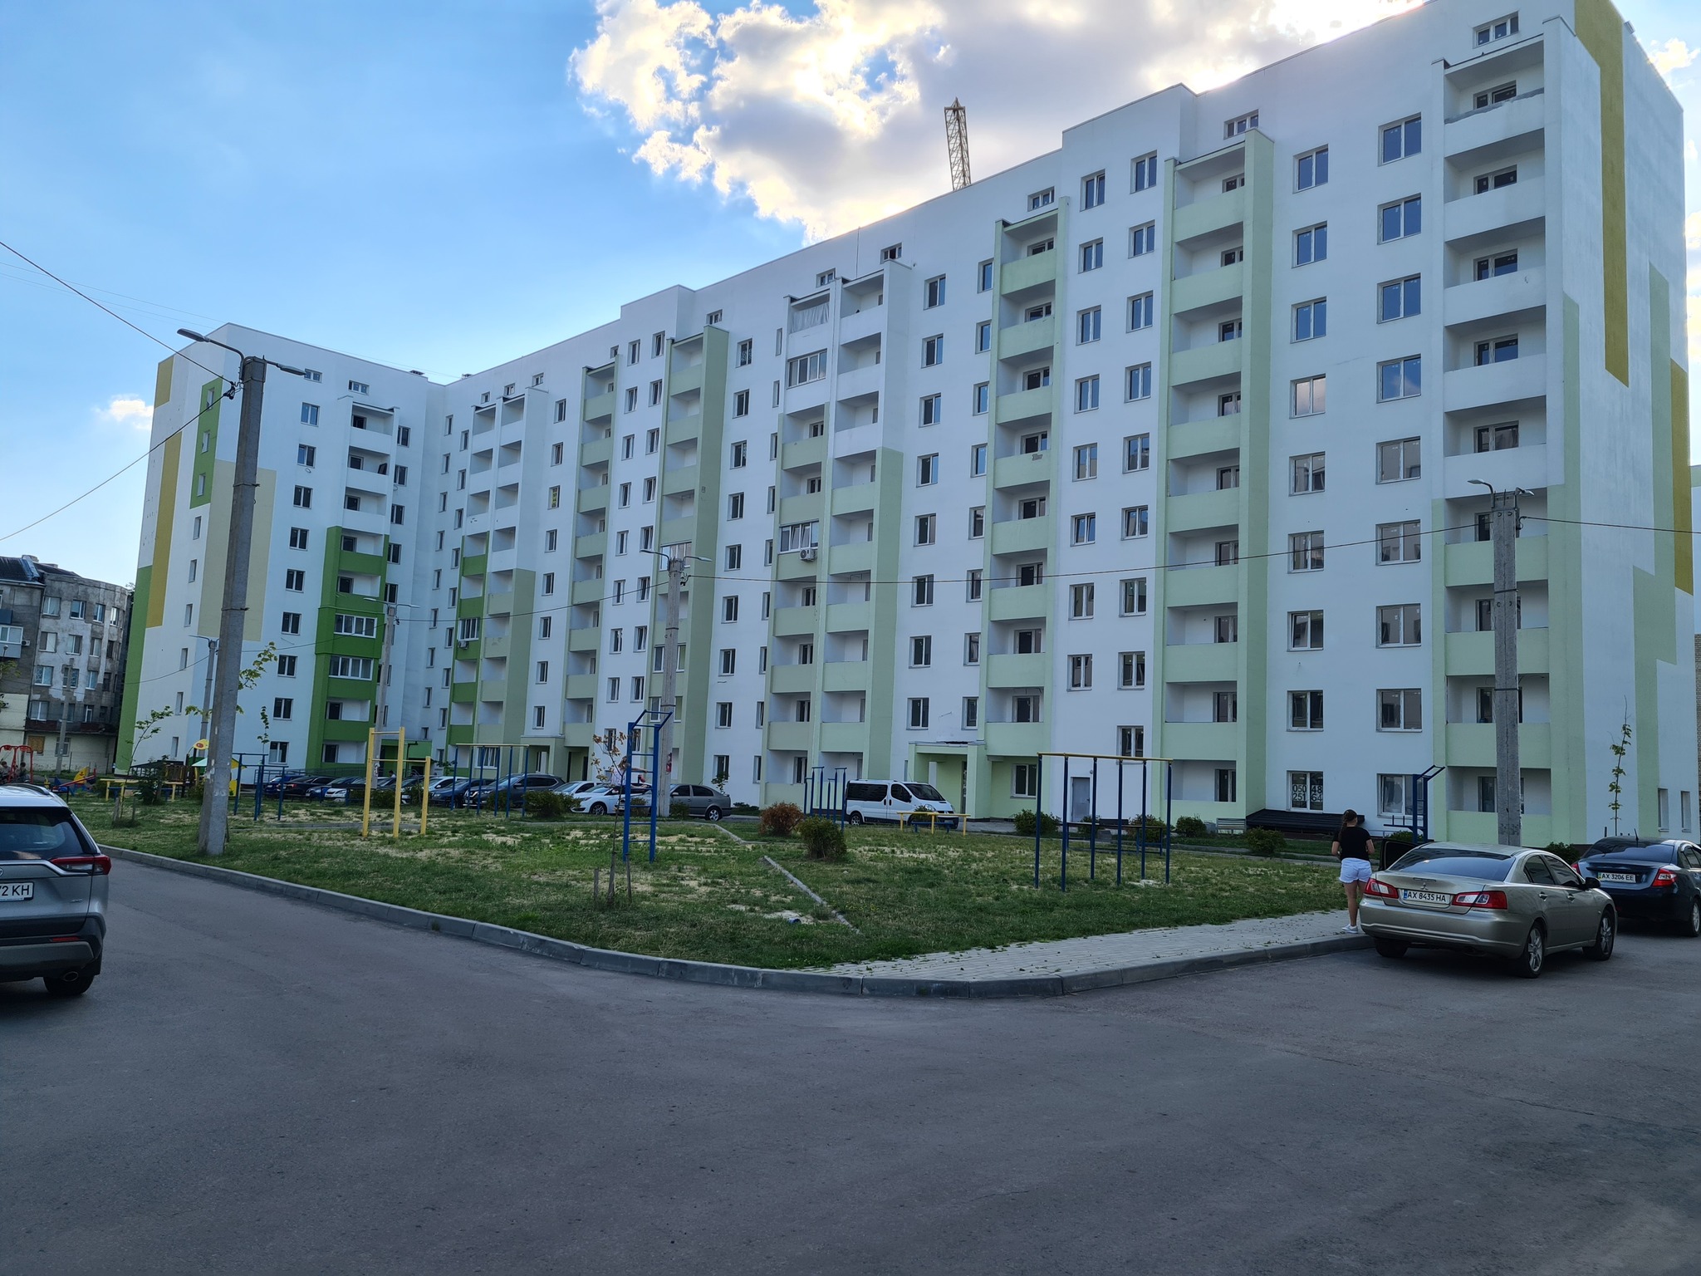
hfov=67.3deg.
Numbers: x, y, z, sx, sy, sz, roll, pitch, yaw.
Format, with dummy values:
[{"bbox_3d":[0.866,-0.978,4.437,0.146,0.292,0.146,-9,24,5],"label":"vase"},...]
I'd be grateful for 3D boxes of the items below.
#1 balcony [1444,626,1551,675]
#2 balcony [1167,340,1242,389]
[{"bbox_3d":[21.310,0.540,41.736,1.200,1.428,3.197,8,-8,-44],"label":"balcony"},{"bbox_3d":[14.322,-10.683,50.470,1.200,1.338,3.125,8,-8,-44],"label":"balcony"}]

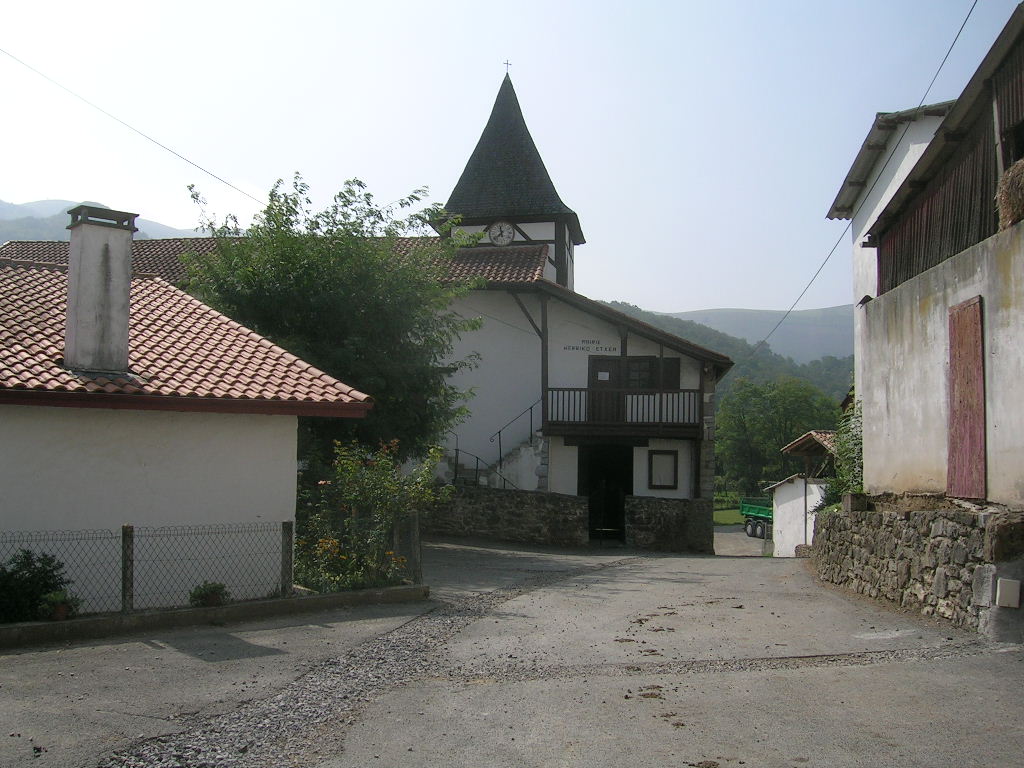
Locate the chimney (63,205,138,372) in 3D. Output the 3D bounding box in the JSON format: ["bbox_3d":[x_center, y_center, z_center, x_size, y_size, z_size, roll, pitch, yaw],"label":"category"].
[{"bbox_3d":[-5.343,-1.188,13.426,0.680,2.098,0.550,4,-6,-40],"label":"chimney"}]

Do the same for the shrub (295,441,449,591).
[{"bbox_3d":[-2.169,1.963,15.857,1.900,2.193,2.100,-4,-7,45],"label":"shrub"}]

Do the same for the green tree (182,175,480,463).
[{"bbox_3d":[-3.579,-0.089,20.474,5.300,7.670,5.000,1,-5,-8],"label":"green tree"}]

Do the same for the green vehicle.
[{"bbox_3d":[17.183,8.487,65.930,2.450,2.850,6.800,1,-5,-11],"label":"green vehicle"}]

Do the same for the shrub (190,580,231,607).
[{"bbox_3d":[-3.895,2.707,13.315,0.500,0.355,0.460,2,-5,-15],"label":"shrub"}]

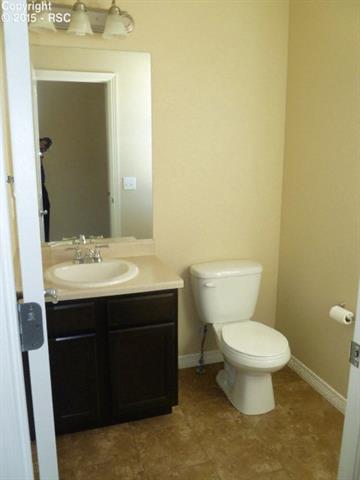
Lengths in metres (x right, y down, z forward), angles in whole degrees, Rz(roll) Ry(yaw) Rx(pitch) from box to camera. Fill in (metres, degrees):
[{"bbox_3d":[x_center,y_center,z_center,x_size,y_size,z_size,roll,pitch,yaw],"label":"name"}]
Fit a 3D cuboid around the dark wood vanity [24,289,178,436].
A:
[{"bbox_3d":[-0.445,0.574,2.104,0.748,0.754,0.513,-4,12,-19],"label":"dark wood vanity"}]

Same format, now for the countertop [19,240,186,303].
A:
[{"bbox_3d":[-0.434,0.138,2.002,0.775,0.141,0.541,-4,12,-19],"label":"countertop"}]

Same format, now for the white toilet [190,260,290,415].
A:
[{"bbox_3d":[0.363,0.558,2.266,0.437,0.722,0.692,-4,12,-19],"label":"white toilet"}]

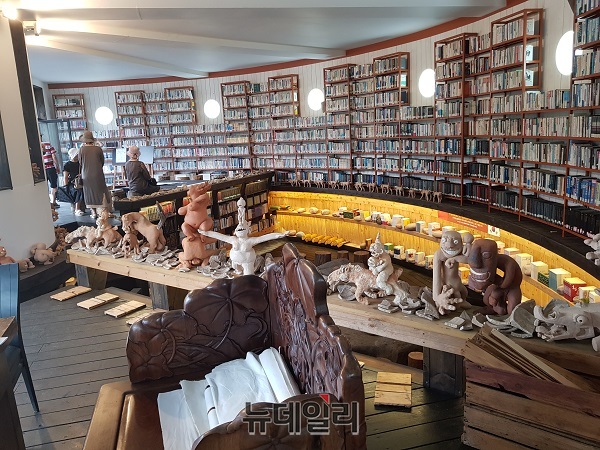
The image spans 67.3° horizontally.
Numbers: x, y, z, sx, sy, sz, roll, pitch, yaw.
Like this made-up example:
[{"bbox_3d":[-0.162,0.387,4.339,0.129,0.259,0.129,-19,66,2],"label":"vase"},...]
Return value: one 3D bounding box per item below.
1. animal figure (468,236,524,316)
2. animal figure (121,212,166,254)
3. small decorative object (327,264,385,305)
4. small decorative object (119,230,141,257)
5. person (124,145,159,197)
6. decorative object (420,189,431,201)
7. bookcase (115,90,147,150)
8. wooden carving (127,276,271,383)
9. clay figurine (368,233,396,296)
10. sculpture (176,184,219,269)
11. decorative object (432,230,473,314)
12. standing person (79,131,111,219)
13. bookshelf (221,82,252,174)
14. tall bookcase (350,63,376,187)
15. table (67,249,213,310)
[{"bbox_3d":[1.161,0.281,2.670,0.330,0.410,0.260,-14,16,-42],"label":"animal figure"},{"bbox_3d":[-1.535,0.076,4.420,0.420,0.390,0.210,-1,12,9],"label":"animal figure"},{"bbox_3d":[0.378,0.361,2.910,0.440,0.240,0.190,-2,12,5],"label":"small decorative object"},{"bbox_3d":[-1.649,0.176,4.360,0.130,0.225,0.210,6,15,38],"label":"small decorative object"},{"bbox_3d":[-2.884,-0.779,8.200,0.500,1.220,0.600,1,12,18],"label":"person"},{"bbox_3d":[2.095,-0.502,7.508,0.110,0.190,0.200,-8,12,-24],"label":"decorative object"},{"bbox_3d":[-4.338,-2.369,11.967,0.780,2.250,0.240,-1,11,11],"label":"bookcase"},{"bbox_3d":[-0.498,0.513,2.227,0.680,0.440,0.080,-6,11,-12],"label":"wooden carving"},{"bbox_3d":[0.528,0.232,2.900,0.180,0.390,0.165,-10,13,-29],"label":"clay figurine"},{"bbox_3d":[-0.874,0.002,3.860,0.330,0.690,0.310,-3,12,1],"label":"sculpture"},{"bbox_3d":[0.977,0.309,2.921,0.250,0.500,0.250,1,11,20],"label":"decorative object"},{"bbox_3d":[-3.814,-0.949,8.320,0.500,1.620,0.350,-6,11,-14],"label":"standing person"},{"bbox_3d":[-1.475,-2.190,10.970,0.650,2.380,0.250,2,13,25],"label":"bookshelf"},{"bbox_3d":[1.332,-1.958,8.954,0.240,2.400,0.700,-11,13,-36],"label":"tall bookcase"},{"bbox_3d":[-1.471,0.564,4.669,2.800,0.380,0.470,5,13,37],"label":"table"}]

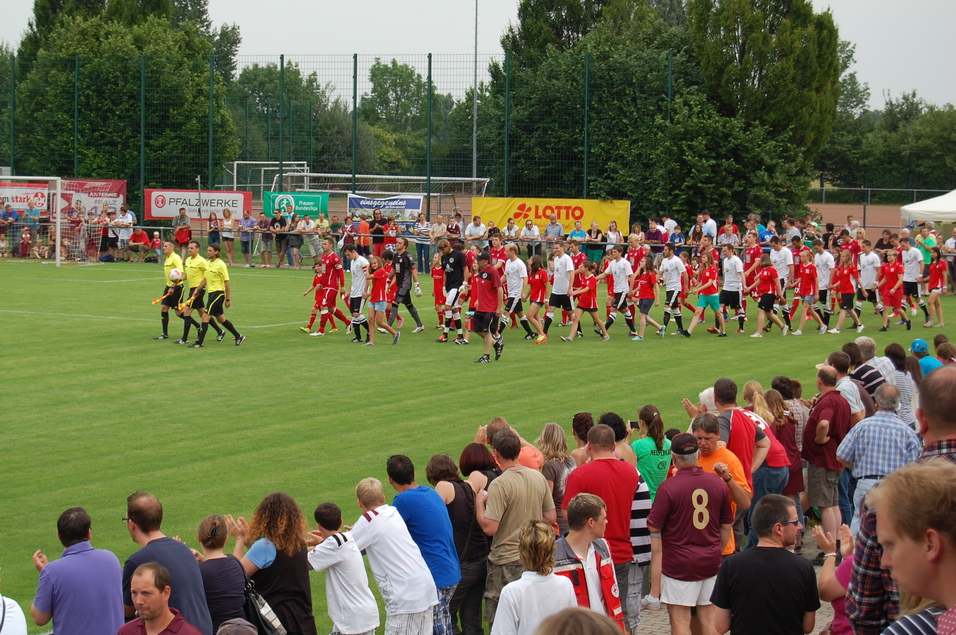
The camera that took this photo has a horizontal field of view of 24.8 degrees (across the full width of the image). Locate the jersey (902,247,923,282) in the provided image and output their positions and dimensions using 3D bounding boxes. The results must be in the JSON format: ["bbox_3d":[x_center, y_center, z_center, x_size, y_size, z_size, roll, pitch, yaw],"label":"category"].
[{"bbox_3d":[9.030,-1.090,45.147,0.320,0.730,0.500,-2,5,-43],"label":"jersey"}]

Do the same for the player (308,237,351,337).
[{"bbox_3d":[-2.625,-0.541,38.833,0.750,1.760,0.520,-1,4,-28],"label":"player"}]

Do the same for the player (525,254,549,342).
[{"bbox_3d":[1.098,-0.331,38.877,0.520,1.560,0.460,-1,4,-30],"label":"player"}]

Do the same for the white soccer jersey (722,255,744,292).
[{"bbox_3d":[4.989,-0.860,42.500,0.260,0.710,0.460,-1,4,-26],"label":"white soccer jersey"}]

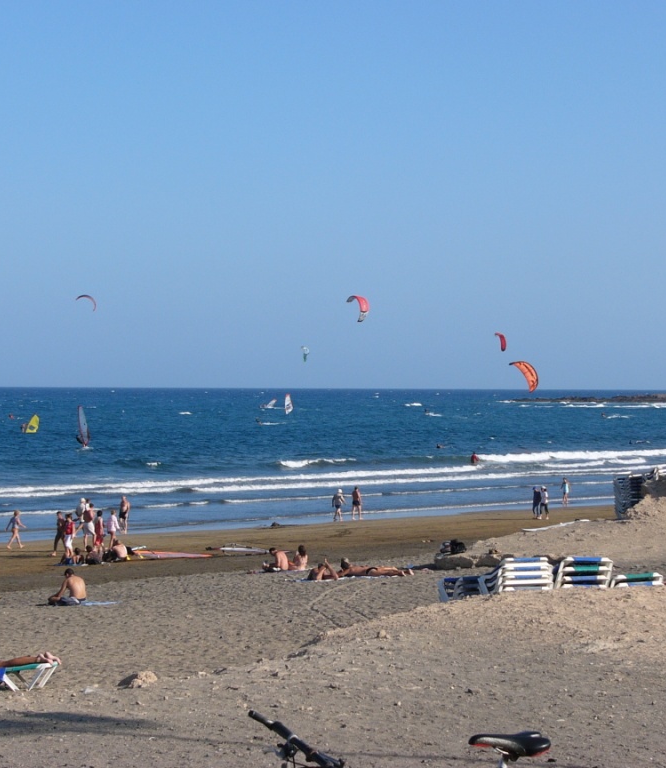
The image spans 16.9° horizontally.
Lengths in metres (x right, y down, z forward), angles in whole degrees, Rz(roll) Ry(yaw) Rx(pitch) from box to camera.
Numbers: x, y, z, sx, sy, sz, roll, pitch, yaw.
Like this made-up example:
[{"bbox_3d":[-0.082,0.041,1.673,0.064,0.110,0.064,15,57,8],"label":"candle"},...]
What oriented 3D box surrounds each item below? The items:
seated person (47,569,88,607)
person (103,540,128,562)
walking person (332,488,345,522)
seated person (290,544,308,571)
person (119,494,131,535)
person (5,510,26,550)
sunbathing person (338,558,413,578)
[{"bbox_3d":[-6.672,5.114,56.500,0.820,0.880,0.650,0,0,41],"label":"seated person"},{"bbox_3d":[-7.649,5.828,78.700,0.780,0.760,0.580,0,0,44],"label":"person"},{"bbox_3d":[0.299,6.254,116.000,0.600,1.670,0.550,0,0,-44],"label":"walking person"},{"bbox_3d":[-1.129,5.595,72.500,0.520,0.800,0.750,0,0,-18],"label":"seated person"},{"bbox_3d":[-9.553,6.026,103.500,0.550,1.750,0.450,0,0,30],"label":"person"},{"bbox_3d":[-13.395,6.157,95.000,0.750,1.630,0.480,0,0,-28],"label":"person"},{"bbox_3d":[1.190,5.033,61.500,1.920,0.420,0.550,0,0,3],"label":"sunbathing person"}]

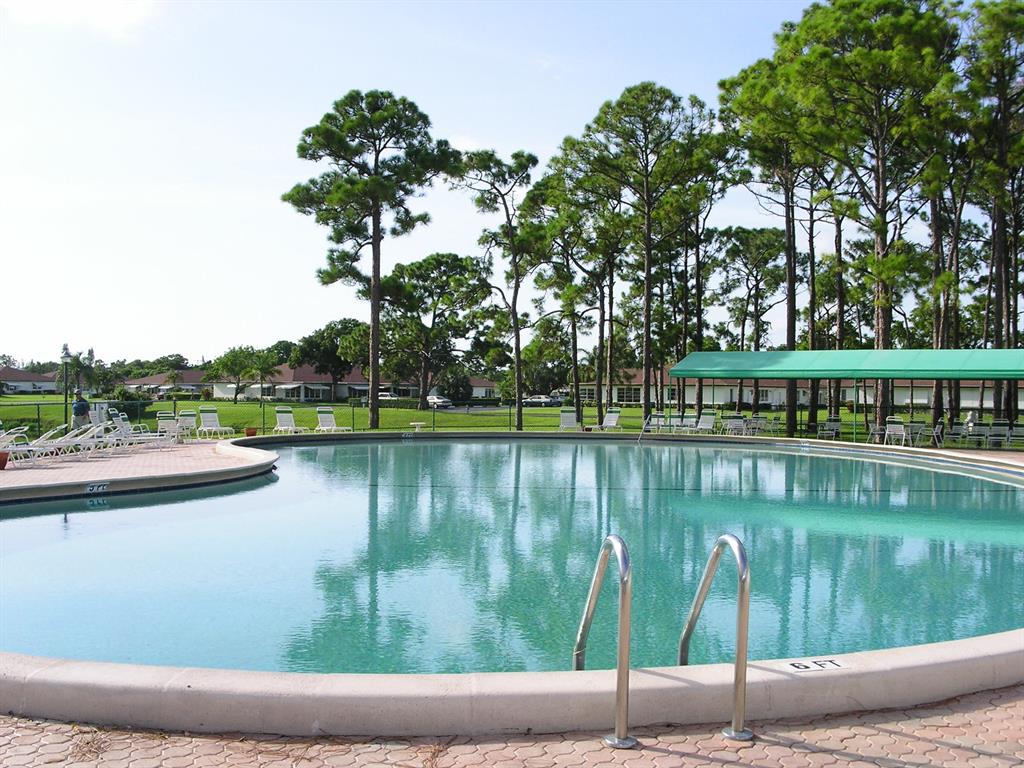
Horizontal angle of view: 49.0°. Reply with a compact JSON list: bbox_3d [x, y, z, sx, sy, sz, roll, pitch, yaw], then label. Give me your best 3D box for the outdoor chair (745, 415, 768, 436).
[{"bbox_3d":[8.729,1.446,40.203,0.600,0.830,0.660,0,-1,42],"label":"outdoor chair"}]

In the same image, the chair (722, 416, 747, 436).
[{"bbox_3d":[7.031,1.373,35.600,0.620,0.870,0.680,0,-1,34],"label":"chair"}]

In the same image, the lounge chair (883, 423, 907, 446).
[{"bbox_3d":[11.068,1.373,32.400,0.600,0.870,0.680,0,-1,33],"label":"lounge chair"}]

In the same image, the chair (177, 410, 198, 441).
[{"bbox_3d":[-9.696,1.222,33.603,0.630,0.930,0.800,0,0,-10],"label":"chair"}]

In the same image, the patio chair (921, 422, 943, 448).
[{"bbox_3d":[11.876,1.378,31.900,0.680,0.870,0.600,0,-1,32],"label":"patio chair"}]

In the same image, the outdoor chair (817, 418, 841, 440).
[{"bbox_3d":[10.606,1.441,37.603,0.600,0.830,0.660,0,-1,40],"label":"outdoor chair"}]

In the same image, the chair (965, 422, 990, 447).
[{"bbox_3d":[13.600,1.430,32.803,0.600,0.830,0.660,0,0,36],"label":"chair"}]

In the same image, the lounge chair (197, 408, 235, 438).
[{"bbox_3d":[-9.160,1.189,34.803,0.660,1.020,1.500,1,0,-35],"label":"lounge chair"}]

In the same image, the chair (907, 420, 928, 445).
[{"bbox_3d":[12.337,1.471,34.200,0.600,0.870,0.680,1,0,14],"label":"chair"}]

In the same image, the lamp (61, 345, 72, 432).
[{"bbox_3d":[-14.862,0.397,37.500,0.400,3.050,0.400,1,0,0],"label":"lamp"}]

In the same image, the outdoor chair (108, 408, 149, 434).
[{"bbox_3d":[-9.465,1.099,28.000,0.800,0.900,0.620,1,0,6],"label":"outdoor chair"}]

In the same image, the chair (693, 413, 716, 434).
[{"bbox_3d":[7.073,1.378,41.503,0.660,0.960,1.500,0,0,31],"label":"chair"}]

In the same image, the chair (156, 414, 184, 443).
[{"bbox_3d":[-8.745,1.122,28.700,0.600,0.880,0.680,1,0,6],"label":"chair"}]

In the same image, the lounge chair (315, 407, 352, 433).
[{"bbox_3d":[-5.463,1.172,34.500,0.640,0.940,1.600,1,-1,-33],"label":"lounge chair"}]

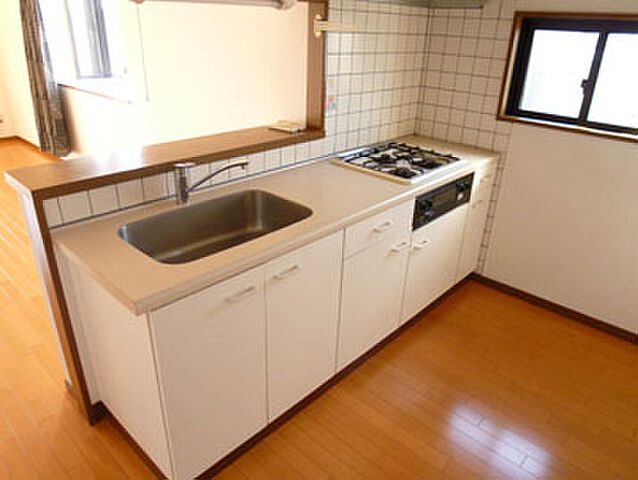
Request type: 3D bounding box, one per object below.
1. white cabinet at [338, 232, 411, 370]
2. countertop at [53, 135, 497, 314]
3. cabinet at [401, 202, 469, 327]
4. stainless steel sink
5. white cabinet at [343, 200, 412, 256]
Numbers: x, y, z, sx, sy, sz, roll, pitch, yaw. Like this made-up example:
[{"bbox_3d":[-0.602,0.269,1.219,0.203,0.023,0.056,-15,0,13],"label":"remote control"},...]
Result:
[{"bbox_3d":[0.077,0.184,2.226,0.520,0.601,0.508,24,34,37],"label":"white cabinet"},{"bbox_3d":[0.083,-0.252,2.043,0.592,0.043,2.217,24,34,37],"label":"countertop"},{"bbox_3d":[0.460,0.042,2.604,0.520,0.550,0.603,24,34,37],"label":"cabinet"},{"bbox_3d":[-0.358,0.009,1.631,0.373,0.178,0.613,24,34,37],"label":"stainless steel sink"},{"bbox_3d":[0.091,-0.148,2.063,0.520,0.139,0.508,24,34,37],"label":"white cabinet"}]

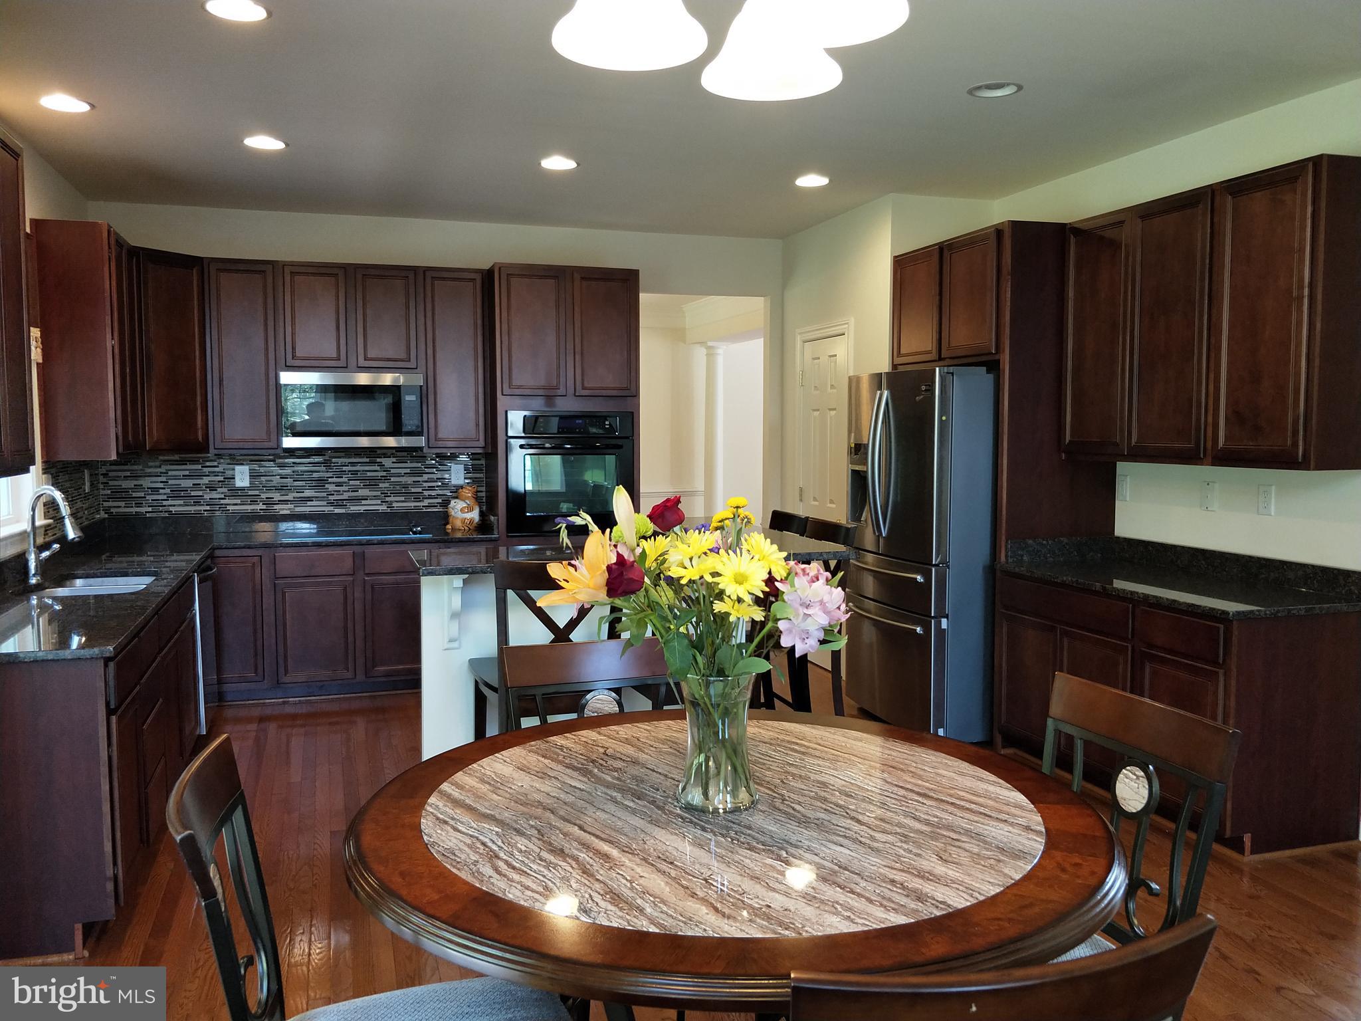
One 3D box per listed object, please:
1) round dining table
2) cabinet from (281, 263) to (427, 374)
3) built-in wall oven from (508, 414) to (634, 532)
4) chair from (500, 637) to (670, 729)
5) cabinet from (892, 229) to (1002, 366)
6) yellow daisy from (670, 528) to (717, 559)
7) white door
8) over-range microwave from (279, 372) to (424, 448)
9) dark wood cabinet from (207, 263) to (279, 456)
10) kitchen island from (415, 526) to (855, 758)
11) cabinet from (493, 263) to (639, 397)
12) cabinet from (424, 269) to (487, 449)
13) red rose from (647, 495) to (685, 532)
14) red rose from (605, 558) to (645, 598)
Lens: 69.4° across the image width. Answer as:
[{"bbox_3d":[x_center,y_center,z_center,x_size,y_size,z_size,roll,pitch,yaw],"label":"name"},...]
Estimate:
[{"bbox_3d":[0.080,0.922,1.711,1.210,0.925,1.210,-2,5,-20],"label":"round dining table"},{"bbox_3d":[-1.910,-1.103,5.757,0.765,0.620,0.330,-2,6,-19],"label":"cabinet"},{"bbox_3d":[-0.725,-0.247,6.027,0.759,0.705,0.590,-2,5,-20],"label":"built-in wall oven"},{"bbox_3d":[-0.145,0.856,2.567,0.520,0.970,0.570,-2,6,-17],"label":"chair"},{"bbox_3d":[1.600,-1.045,4.966,0.632,0.597,0.930,-2,5,-20],"label":"cabinet"},{"bbox_3d":[0.026,0.065,1.950,0.093,0.062,0.080,0,5,3],"label":"yellow daisy"},{"bbox_3d":[0.914,-0.032,6.246,0.050,2.050,0.600,-2,6,-19],"label":"white door"},{"bbox_3d":[-1.918,-0.583,5.755,0.763,0.416,0.405,-2,5,-20],"label":"over-range microwave"},{"bbox_3d":[-2.471,-0.863,5.573,0.384,1.072,0.330,-2,5,-20],"label":"dark wood cabinet"},{"bbox_3d":[-0.301,0.650,3.832,1.475,1.100,1.260,-2,5,-20],"label":"kitchen island"},{"bbox_3d":[-0.746,-1.060,6.002,0.851,0.754,0.630,-2,5,-20],"label":"cabinet"},{"bbox_3d":[-1.384,-0.897,5.959,0.387,1.072,0.330,-2,5,-20],"label":"cabinet"},{"bbox_3d":[-0.029,0.005,2.000,0.076,0.078,0.076,0,5,0],"label":"red rose"},{"bbox_3d":[-0.109,0.133,1.930,0.077,0.079,0.075,0,5,0],"label":"red rose"}]

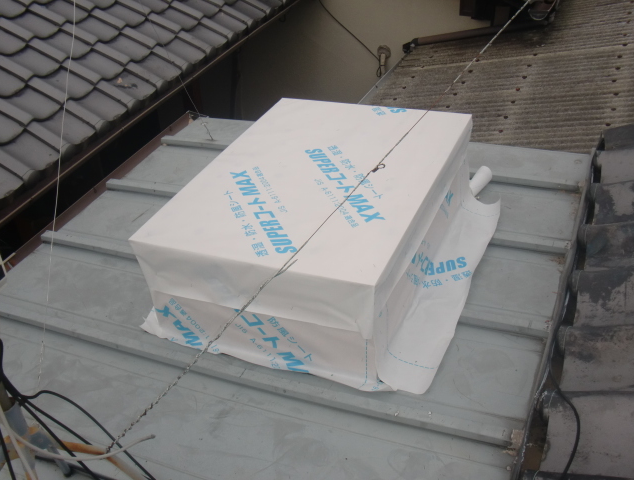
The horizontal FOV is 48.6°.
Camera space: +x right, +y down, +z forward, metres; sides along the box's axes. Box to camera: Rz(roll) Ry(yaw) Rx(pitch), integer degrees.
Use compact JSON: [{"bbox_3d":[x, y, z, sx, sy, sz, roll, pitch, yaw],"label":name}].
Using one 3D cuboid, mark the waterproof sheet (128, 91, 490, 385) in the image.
[{"bbox_3d":[0.064,-0.086,2.326,0.890,0.345,1.085,9,38,22],"label":"waterproof sheet"}]

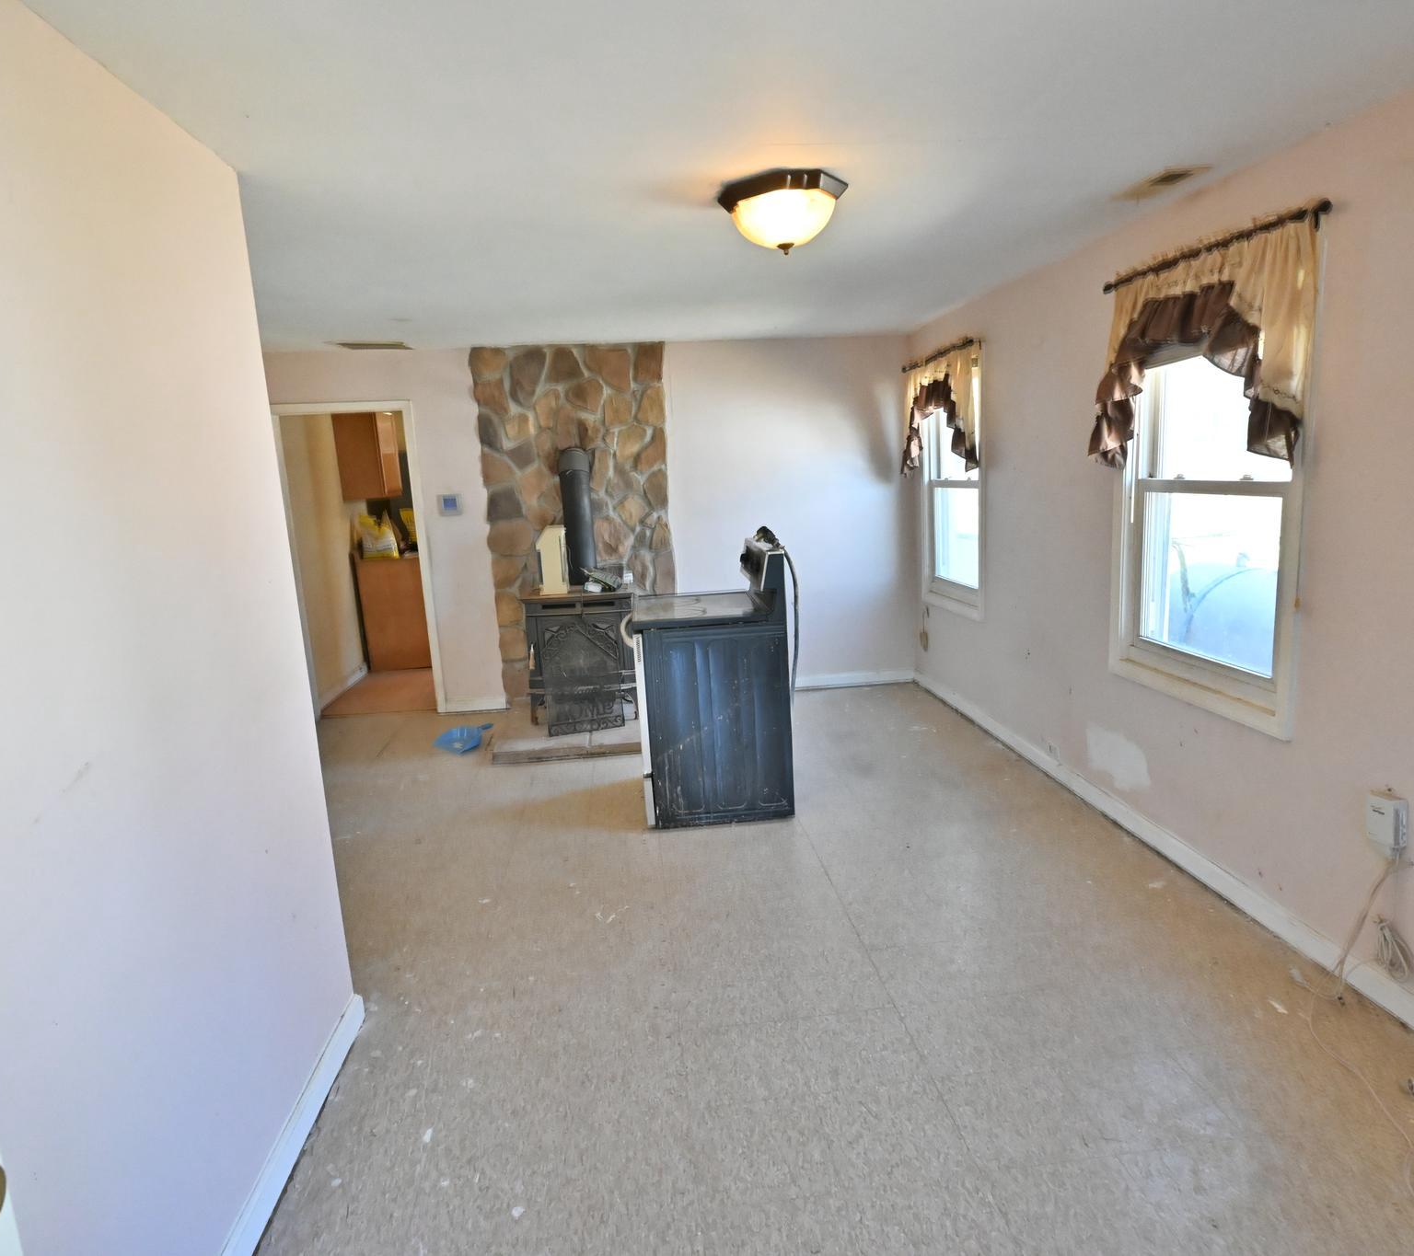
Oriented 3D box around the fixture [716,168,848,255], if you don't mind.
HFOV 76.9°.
[{"bbox_3d":[0.235,-1.214,2.664,0.383,0.181,0.378,-4,10,-5],"label":"fixture"}]

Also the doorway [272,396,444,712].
[{"bbox_3d":[-2.298,-0.422,5.970,0.864,2.101,0.119,-4,10,-5],"label":"doorway"}]

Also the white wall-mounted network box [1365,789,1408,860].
[{"bbox_3d":[1.812,0.522,2.377,0.040,0.145,0.085,-4,10,-5],"label":"white wall-mounted network box"}]

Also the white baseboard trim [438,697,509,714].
[{"bbox_3d":[-1.593,0.537,6.131,0.452,0.082,0.016,-4,10,-5],"label":"white baseboard trim"}]

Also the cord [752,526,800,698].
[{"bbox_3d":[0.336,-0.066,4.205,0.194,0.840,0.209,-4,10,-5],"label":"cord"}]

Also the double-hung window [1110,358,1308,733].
[{"bbox_3d":[1.686,-0.473,3.033,0.099,1.490,1.008,-4,10,-5],"label":"double-hung window"}]

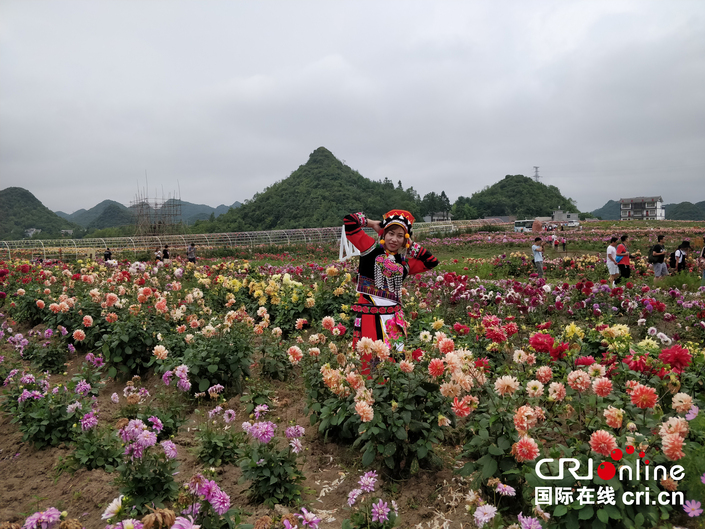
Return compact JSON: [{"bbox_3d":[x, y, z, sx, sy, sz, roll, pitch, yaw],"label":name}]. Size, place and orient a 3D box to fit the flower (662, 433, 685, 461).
[{"bbox_3d":[1.302,0.737,1.980,0.105,0.115,0.080,0,0,-6],"label":"flower"}]

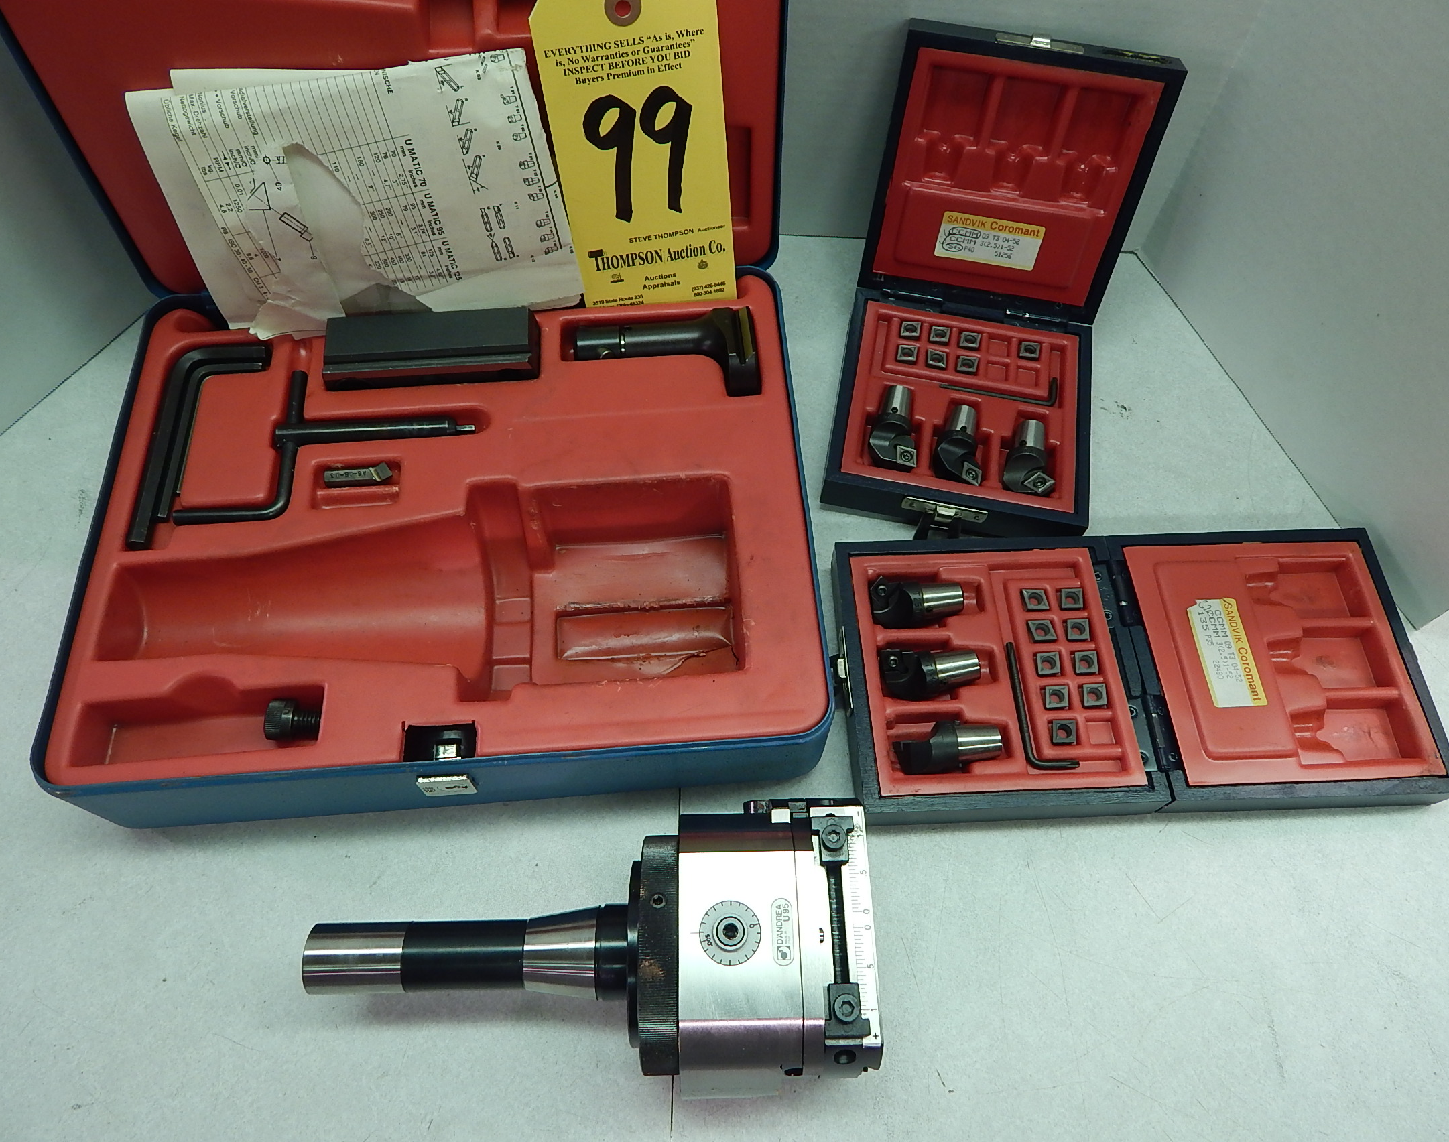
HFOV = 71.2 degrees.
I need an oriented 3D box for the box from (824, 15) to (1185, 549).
[{"bbox_3d":[0.127,-0.134,0.475,0.124,0.139,0.191,11,61,4],"label":"box"}]

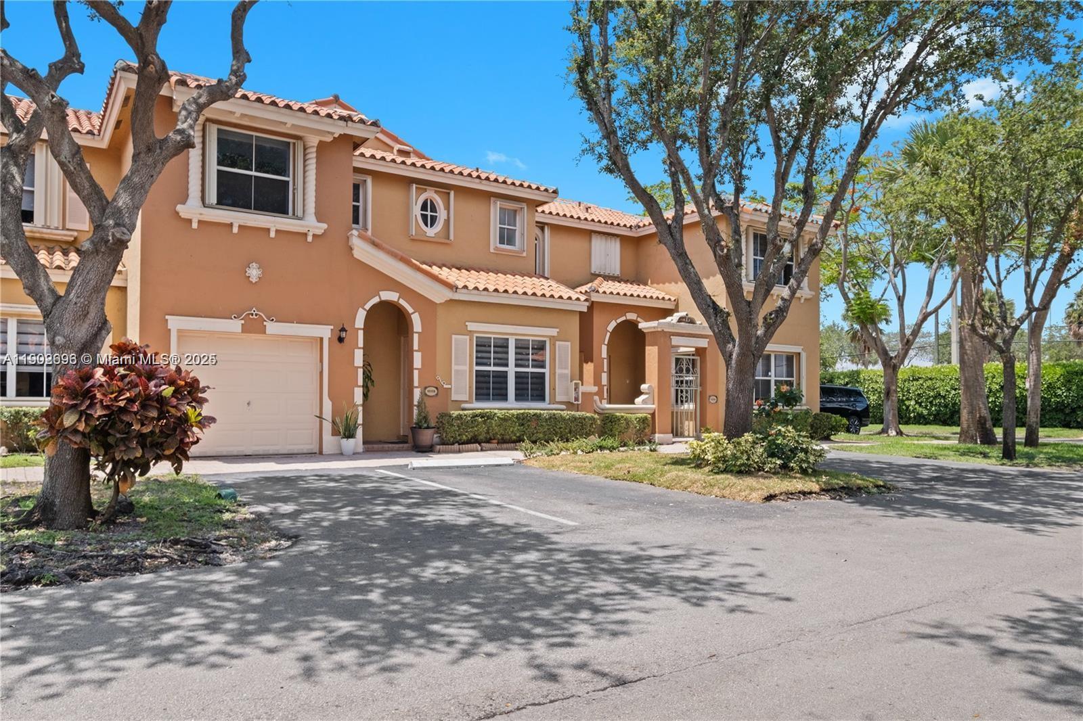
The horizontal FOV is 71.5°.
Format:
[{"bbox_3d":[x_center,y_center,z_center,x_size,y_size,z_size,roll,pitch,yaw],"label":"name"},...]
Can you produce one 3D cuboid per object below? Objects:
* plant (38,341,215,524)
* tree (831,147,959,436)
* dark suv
[{"bbox_3d":[-3.570,0.590,6.450,1.420,1.520,1.300,2,-3,-29],"label":"plant"},{"bbox_3d":[12.750,-2.400,27.200,4.900,10.100,4.700,-1,-3,25],"label":"tree"},{"bbox_3d":[9.600,1.840,27.400,5.200,1.880,2.030,2,-3,-32],"label":"dark suv"}]

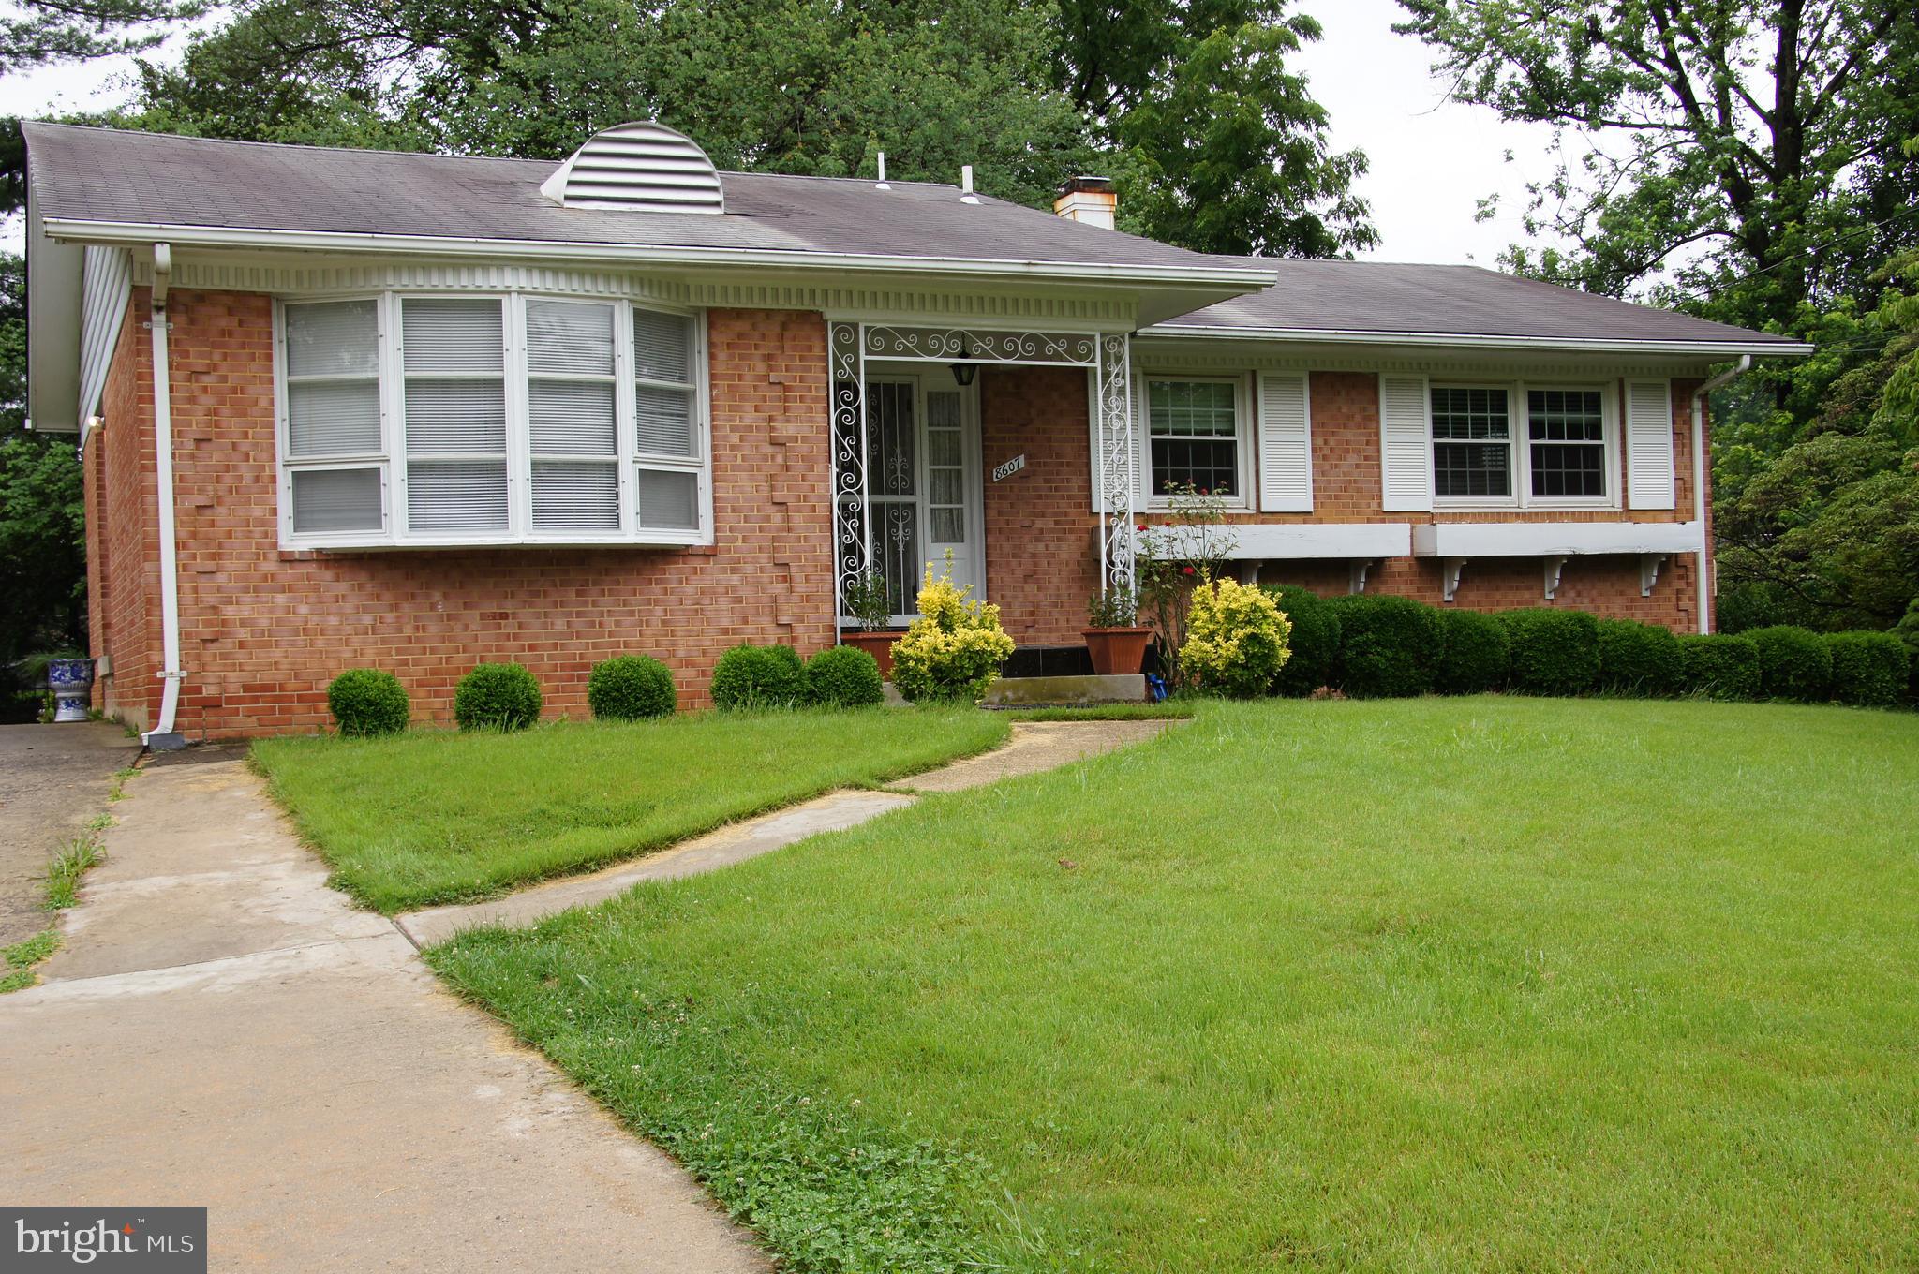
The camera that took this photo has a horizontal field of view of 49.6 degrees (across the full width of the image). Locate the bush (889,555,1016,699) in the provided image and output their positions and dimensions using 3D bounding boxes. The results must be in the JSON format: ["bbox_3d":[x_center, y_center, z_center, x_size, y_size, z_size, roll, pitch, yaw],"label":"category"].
[{"bbox_3d":[-0.039,-0.049,13.507,0.793,0.970,0.714,-2,0,-22],"label":"bush"}]

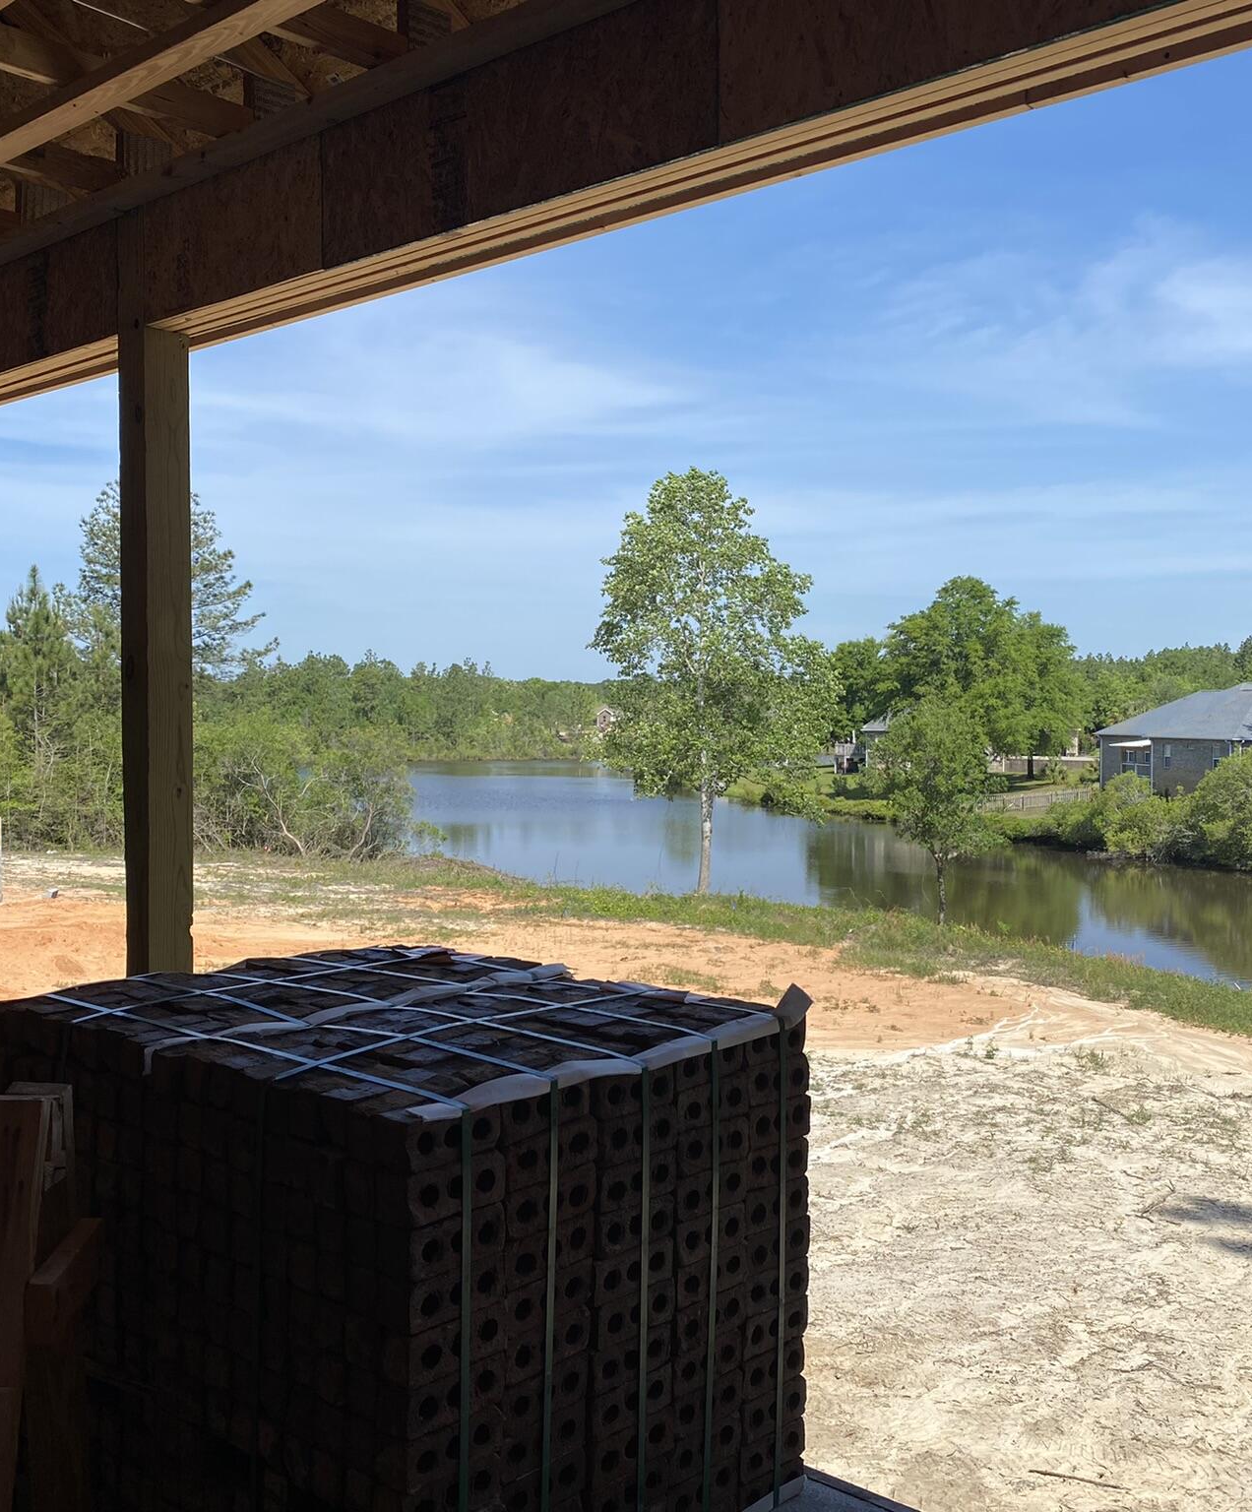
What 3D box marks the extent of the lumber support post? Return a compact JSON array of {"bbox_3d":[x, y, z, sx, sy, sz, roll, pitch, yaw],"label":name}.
[{"bbox_3d":[-1.357,-0.045,4.377,0.140,2.800,0.140,2,3,42],"label":"lumber support post"}]

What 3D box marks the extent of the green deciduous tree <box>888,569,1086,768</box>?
[{"bbox_3d":[25.264,-5.620,107.000,14.135,14.469,14.135,1,2,13],"label":"green deciduous tree"}]

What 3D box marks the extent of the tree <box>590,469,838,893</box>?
[{"bbox_3d":[2.021,-1.729,35.000,5.752,9.829,5.752,0,2,3],"label":"tree"}]

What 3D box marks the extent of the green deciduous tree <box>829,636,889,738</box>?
[{"bbox_3d":[20.080,-4.665,130.000,6.490,11.358,6.490,0,2,9],"label":"green deciduous tree"}]

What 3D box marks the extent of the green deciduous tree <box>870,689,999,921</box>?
[{"bbox_3d":[5.912,0.965,29.000,2.443,4.495,2.443,1,2,12],"label":"green deciduous tree"}]

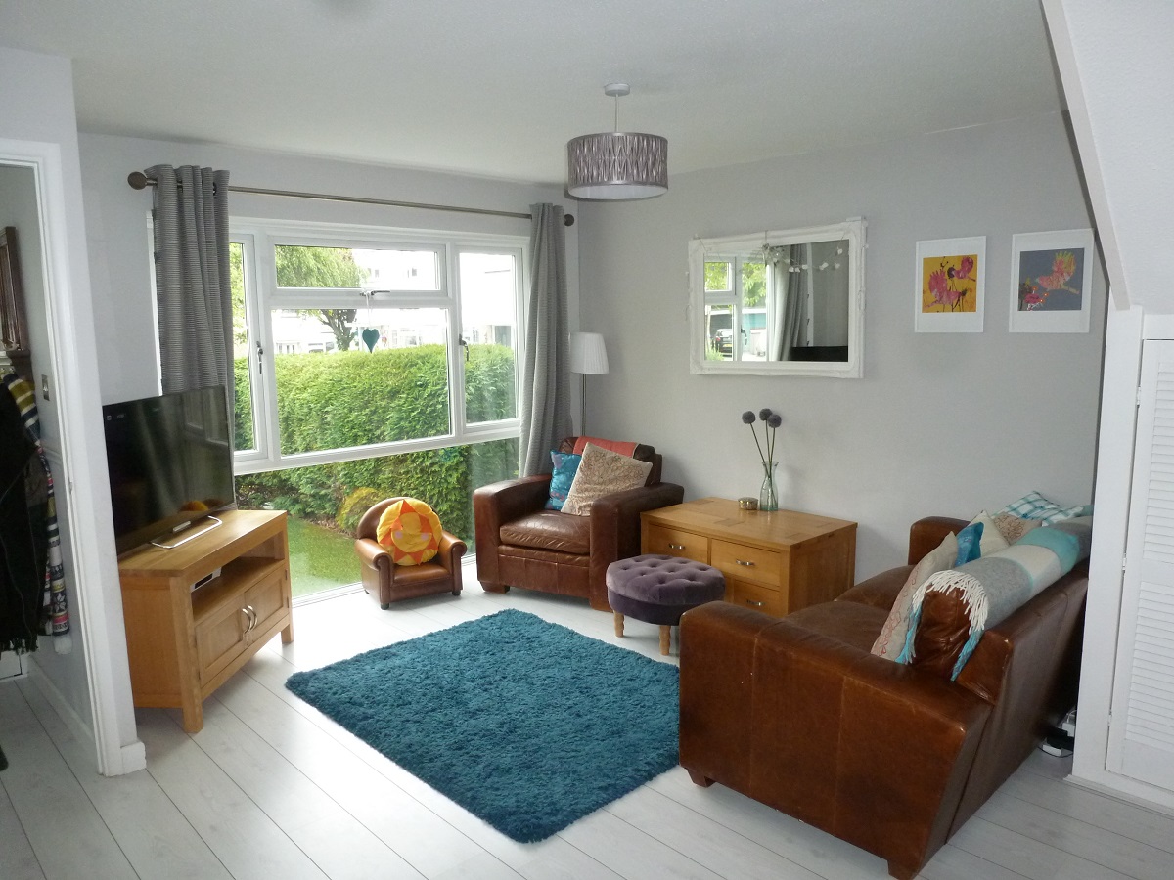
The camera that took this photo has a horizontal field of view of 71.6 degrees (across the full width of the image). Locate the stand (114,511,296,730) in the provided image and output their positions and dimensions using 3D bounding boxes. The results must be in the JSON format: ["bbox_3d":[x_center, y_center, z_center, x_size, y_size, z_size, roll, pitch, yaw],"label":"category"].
[{"bbox_3d":[-1.681,0.727,3.468,0.470,0.630,0.930,-1,8,2],"label":"stand"}]

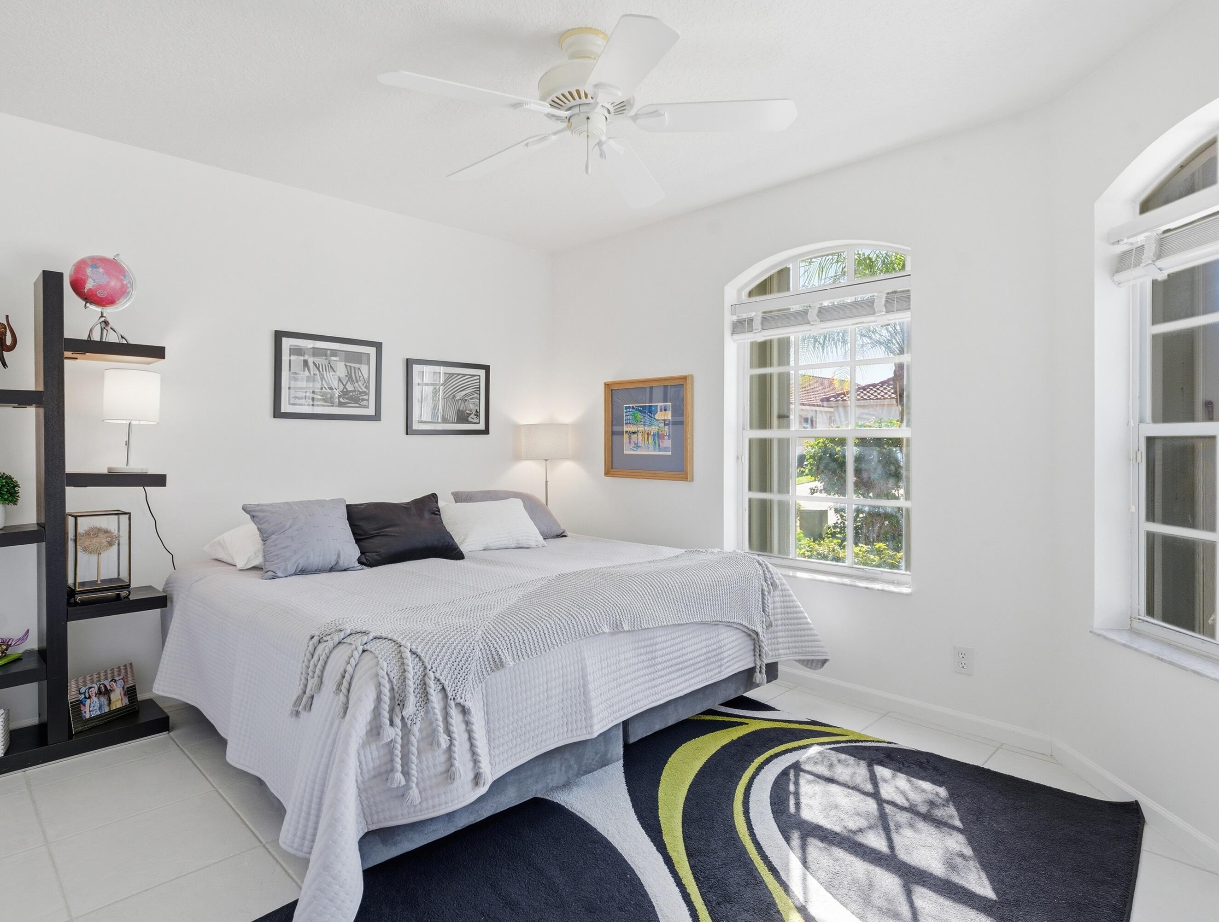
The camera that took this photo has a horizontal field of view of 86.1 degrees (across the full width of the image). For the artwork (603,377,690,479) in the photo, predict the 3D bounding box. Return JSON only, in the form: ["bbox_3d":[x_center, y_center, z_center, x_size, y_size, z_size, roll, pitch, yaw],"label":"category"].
[{"bbox_3d":[0.219,-0.190,3.851,0.655,0.595,0.045,1,1,44],"label":"artwork"}]

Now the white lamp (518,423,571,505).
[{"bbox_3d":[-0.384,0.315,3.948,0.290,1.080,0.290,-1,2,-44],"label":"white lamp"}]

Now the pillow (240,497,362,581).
[{"bbox_3d":[-1.335,0.320,2.860,0.450,0.150,0.430,-1,45,-37],"label":"pillow"}]

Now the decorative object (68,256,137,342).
[{"bbox_3d":[-2.054,-0.653,2.645,0.240,0.370,0.230,-1,1,-44],"label":"decorative object"}]

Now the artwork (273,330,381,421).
[{"bbox_3d":[-1.469,-0.440,3.455,0.559,0.445,0.028,-1,1,-44],"label":"artwork"}]

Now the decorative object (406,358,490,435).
[{"bbox_3d":[-0.955,-0.378,3.950,0.565,0.445,0.028,-1,1,-44],"label":"decorative object"}]

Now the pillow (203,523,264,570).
[{"bbox_3d":[-1.503,0.373,3.092,0.640,0.190,0.420,-1,1,-44],"label":"pillow"}]

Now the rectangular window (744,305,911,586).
[{"bbox_3d":[1.043,-0.105,3.260,0.920,1.290,0.080,1,1,44],"label":"rectangular window"}]

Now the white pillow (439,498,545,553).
[{"bbox_3d":[-0.630,0.290,3.490,0.510,0.140,0.370,-1,43,-37],"label":"white pillow"}]

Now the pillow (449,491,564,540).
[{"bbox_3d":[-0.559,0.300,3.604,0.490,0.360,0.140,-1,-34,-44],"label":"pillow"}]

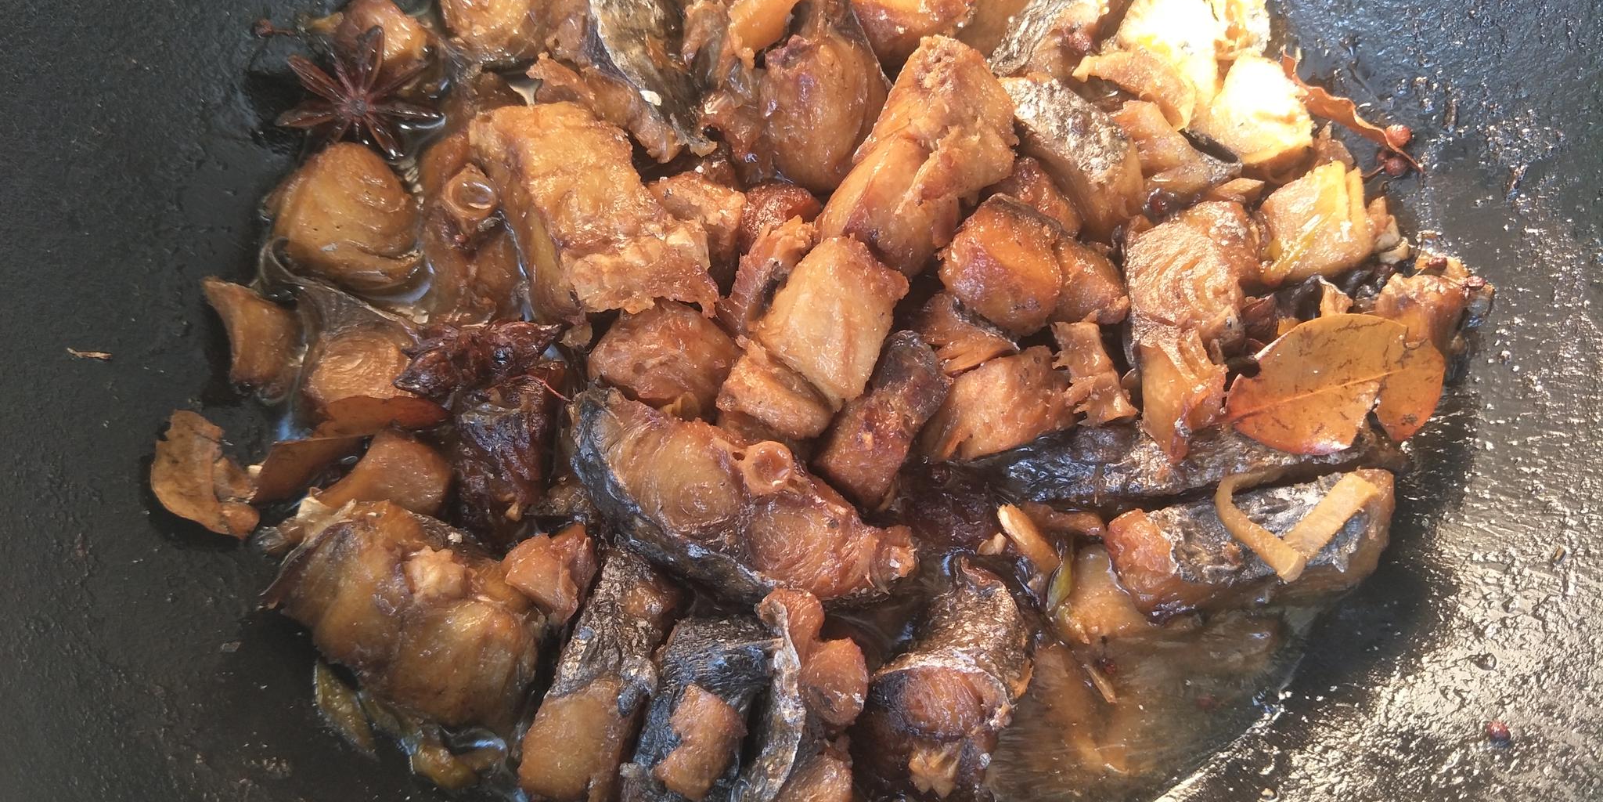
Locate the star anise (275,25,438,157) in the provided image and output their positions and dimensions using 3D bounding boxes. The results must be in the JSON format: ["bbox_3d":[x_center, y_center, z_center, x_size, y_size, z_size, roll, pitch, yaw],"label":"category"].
[{"bbox_3d":[-0.104,-0.070,0.262,0.037,0.011,0.035,0,83,-12],"label":"star anise"}]

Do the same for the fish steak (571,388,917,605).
[{"bbox_3d":[-0.011,0.021,0.208,0.063,0.020,0.026,27,64,8],"label":"fish steak"}]

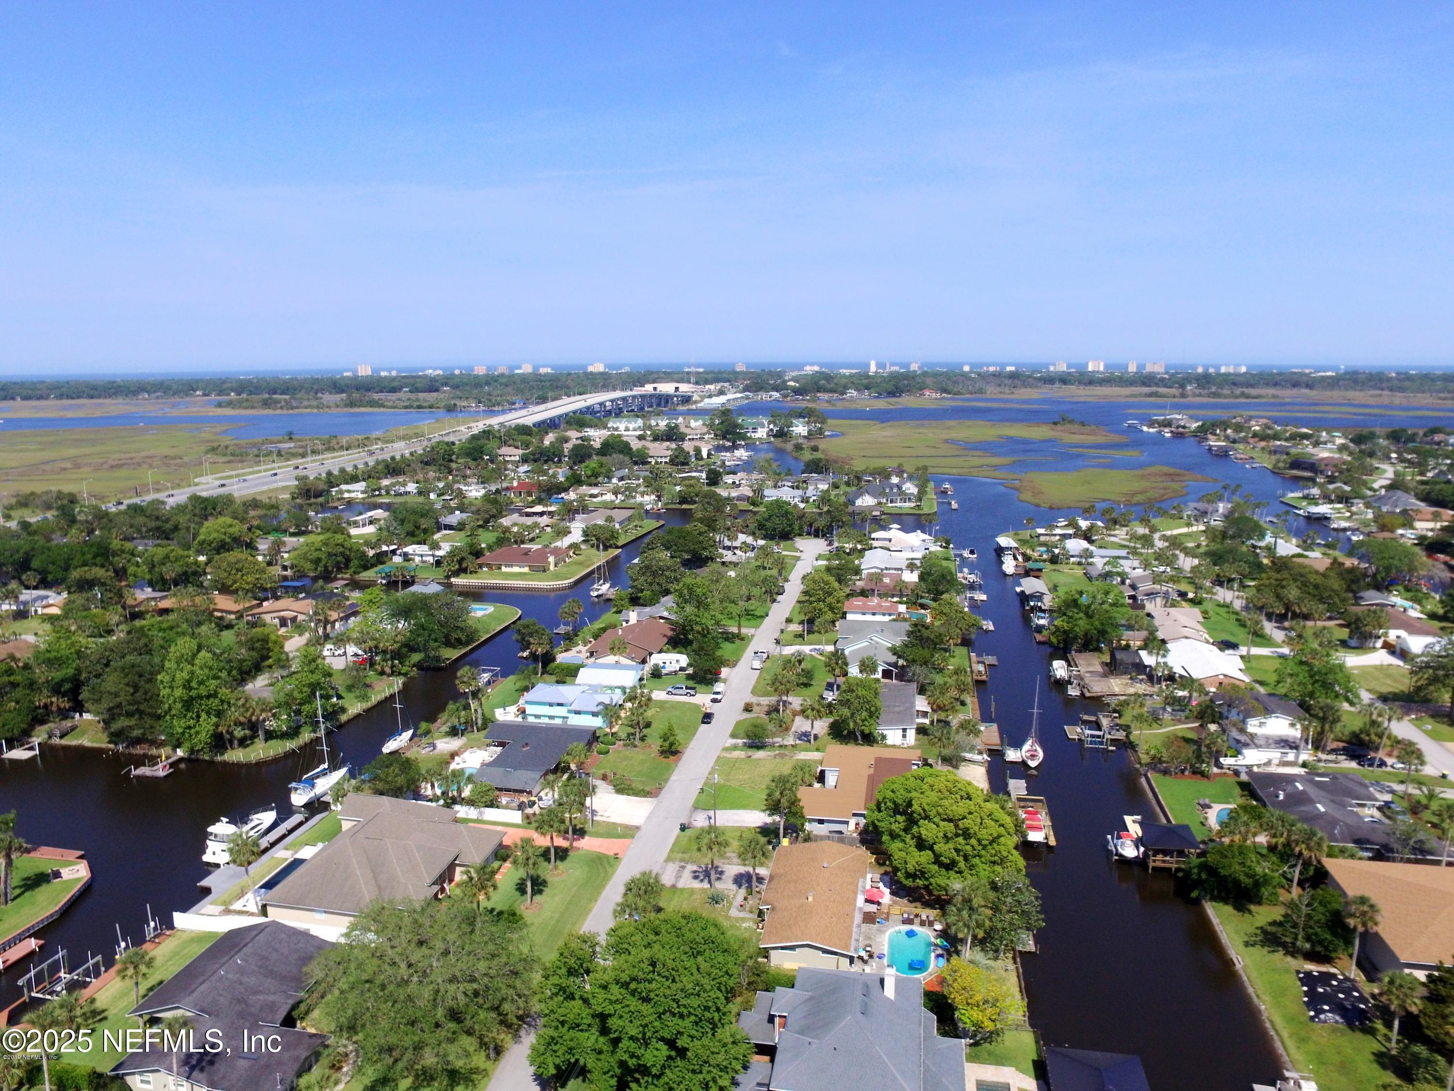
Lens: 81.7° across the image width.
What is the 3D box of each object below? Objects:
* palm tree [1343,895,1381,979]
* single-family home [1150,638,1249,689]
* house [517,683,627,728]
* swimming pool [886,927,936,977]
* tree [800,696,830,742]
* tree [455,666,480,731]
[{"bbox_3d":[63.917,39.924,85.017,3.096,9.070,3.096,10,16,39],"label":"palm tree"},{"bbox_3d":[94.013,23.977,169.044,17.600,4.200,21.600,2,13,12],"label":"single-family home"},{"bbox_3d":[-27.876,28.446,151.272,16.200,5.800,10.200,2,13,12],"label":"house"},{"bbox_3d":[19.736,44.063,90.342,5.400,1.100,8.100,2,13,12],"label":"swimming pool"},{"bbox_3d":[14.863,29.577,142.140,4.929,8.739,4.929,0,12,0],"label":"tree"},{"bbox_3d":[-45.216,26.953,147.055,4.326,12.588,4.326,0,12,0],"label":"tree"}]

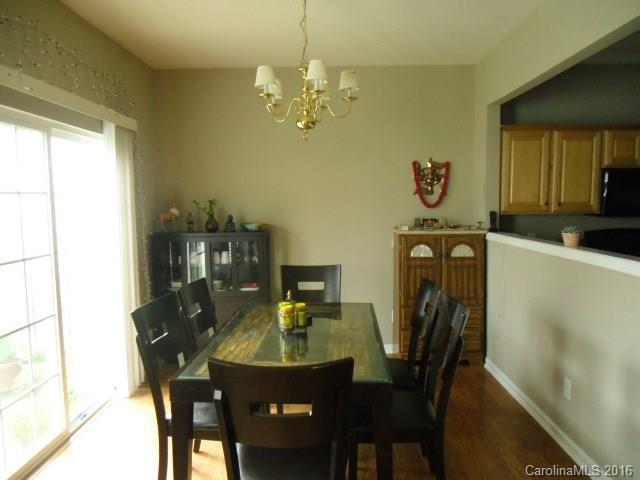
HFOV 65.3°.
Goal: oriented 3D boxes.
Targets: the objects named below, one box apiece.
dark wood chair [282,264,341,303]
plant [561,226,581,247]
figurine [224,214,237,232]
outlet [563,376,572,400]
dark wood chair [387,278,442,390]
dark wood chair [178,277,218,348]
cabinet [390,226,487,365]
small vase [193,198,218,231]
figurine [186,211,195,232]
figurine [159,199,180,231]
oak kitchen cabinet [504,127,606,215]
[{"bbox_3d":[-0.071,0.702,3.668,0.465,0.960,0.574,0,4,1],"label":"dark wood chair"},{"bbox_3d":[1.490,-0.023,2.975,0.099,0.124,0.099,0,4,1],"label":"plant"},{"bbox_3d":[-0.813,-0.155,4.534,0.107,0.163,0.084,0,4,1],"label":"figurine"},{"bbox_3d":[1.422,0.855,2.870,0.009,0.117,0.071,0,4,1],"label":"outlet"},{"bbox_3d":[0.396,0.746,3.026,0.584,0.960,0.465,0,4,1],"label":"dark wood chair"},{"bbox_3d":[-0.499,0.749,3.075,0.584,0.960,0.465,0,4,5],"label":"dark wood chair"},{"bbox_3d":[1.078,0.506,4.592,0.762,1.193,0.426,0,4,1],"label":"cabinet"},{"bbox_3d":[-1.032,-0.214,4.514,0.218,0.302,0.148,0,4,1],"label":"small vase"},{"bbox_3d":[-1.189,-0.169,4.551,0.071,0.183,0.059,0,4,1],"label":"figurine"},{"bbox_3d":[-1.363,-0.218,4.561,0.188,0.282,0.079,0,4,11],"label":"figurine"},{"bbox_3d":[2.026,-0.623,4.543,0.891,0.762,0.317,0,4,1],"label":"oak kitchen cabinet"}]

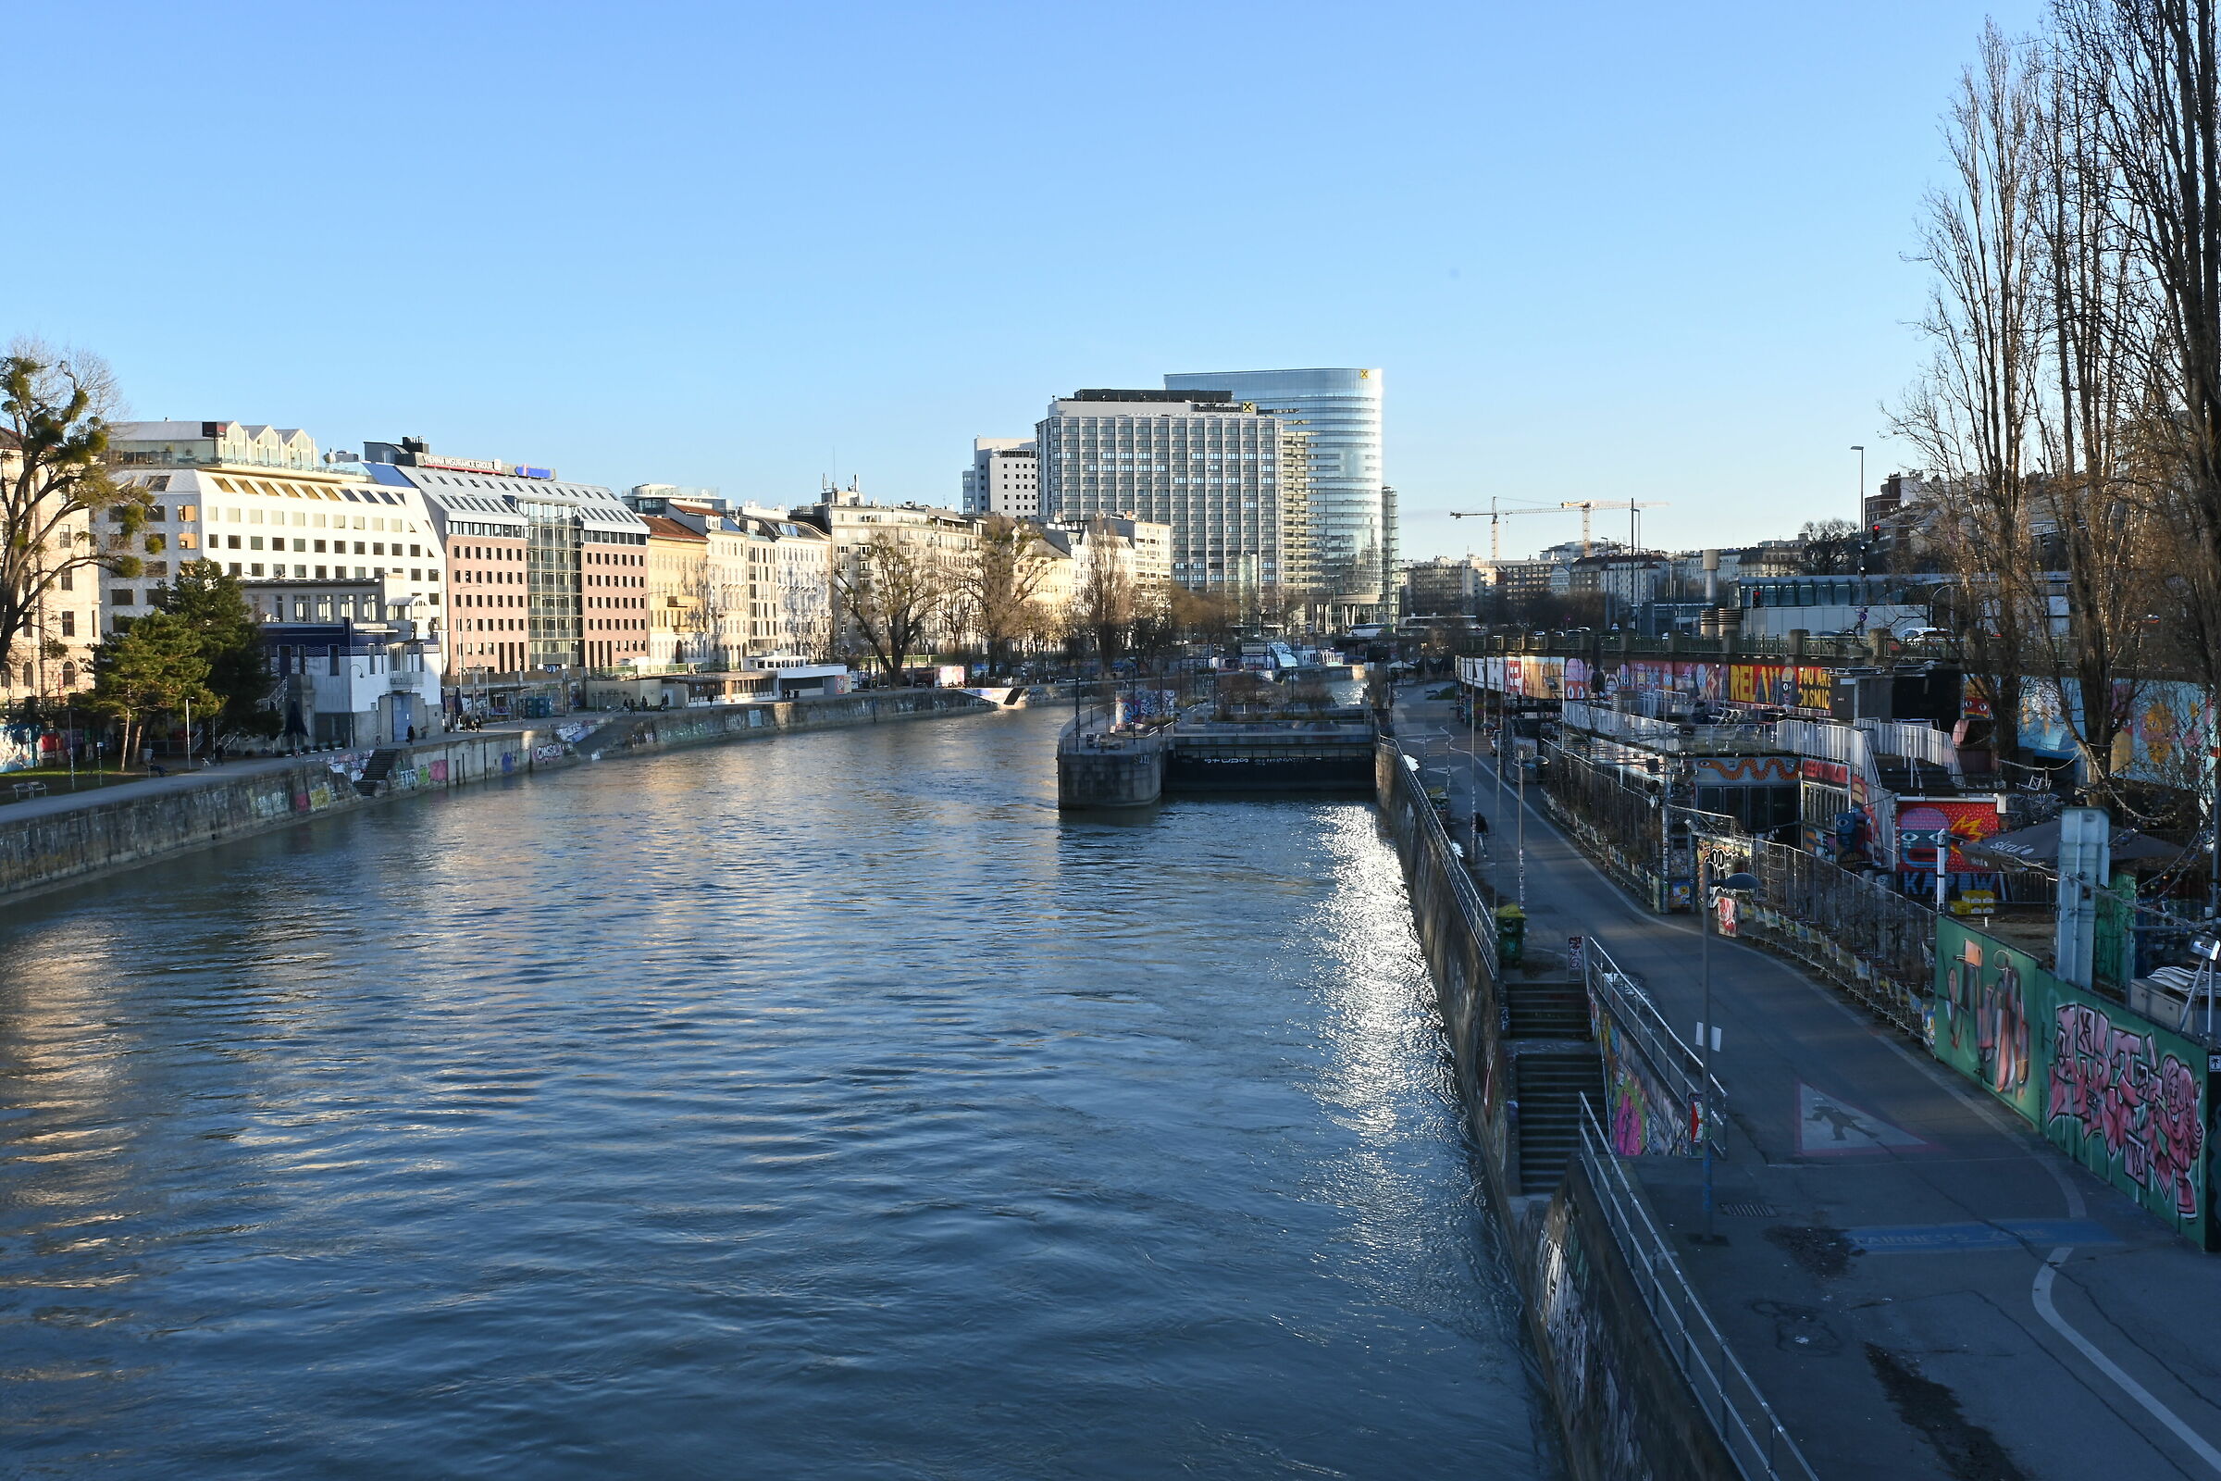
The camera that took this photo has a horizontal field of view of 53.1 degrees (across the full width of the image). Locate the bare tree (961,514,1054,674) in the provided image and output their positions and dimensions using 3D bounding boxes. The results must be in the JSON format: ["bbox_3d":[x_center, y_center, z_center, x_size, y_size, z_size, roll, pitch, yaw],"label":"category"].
[{"bbox_3d":[-18.040,-25.470,387.200,16.370,28.240,16.370,0,3,0],"label":"bare tree"}]

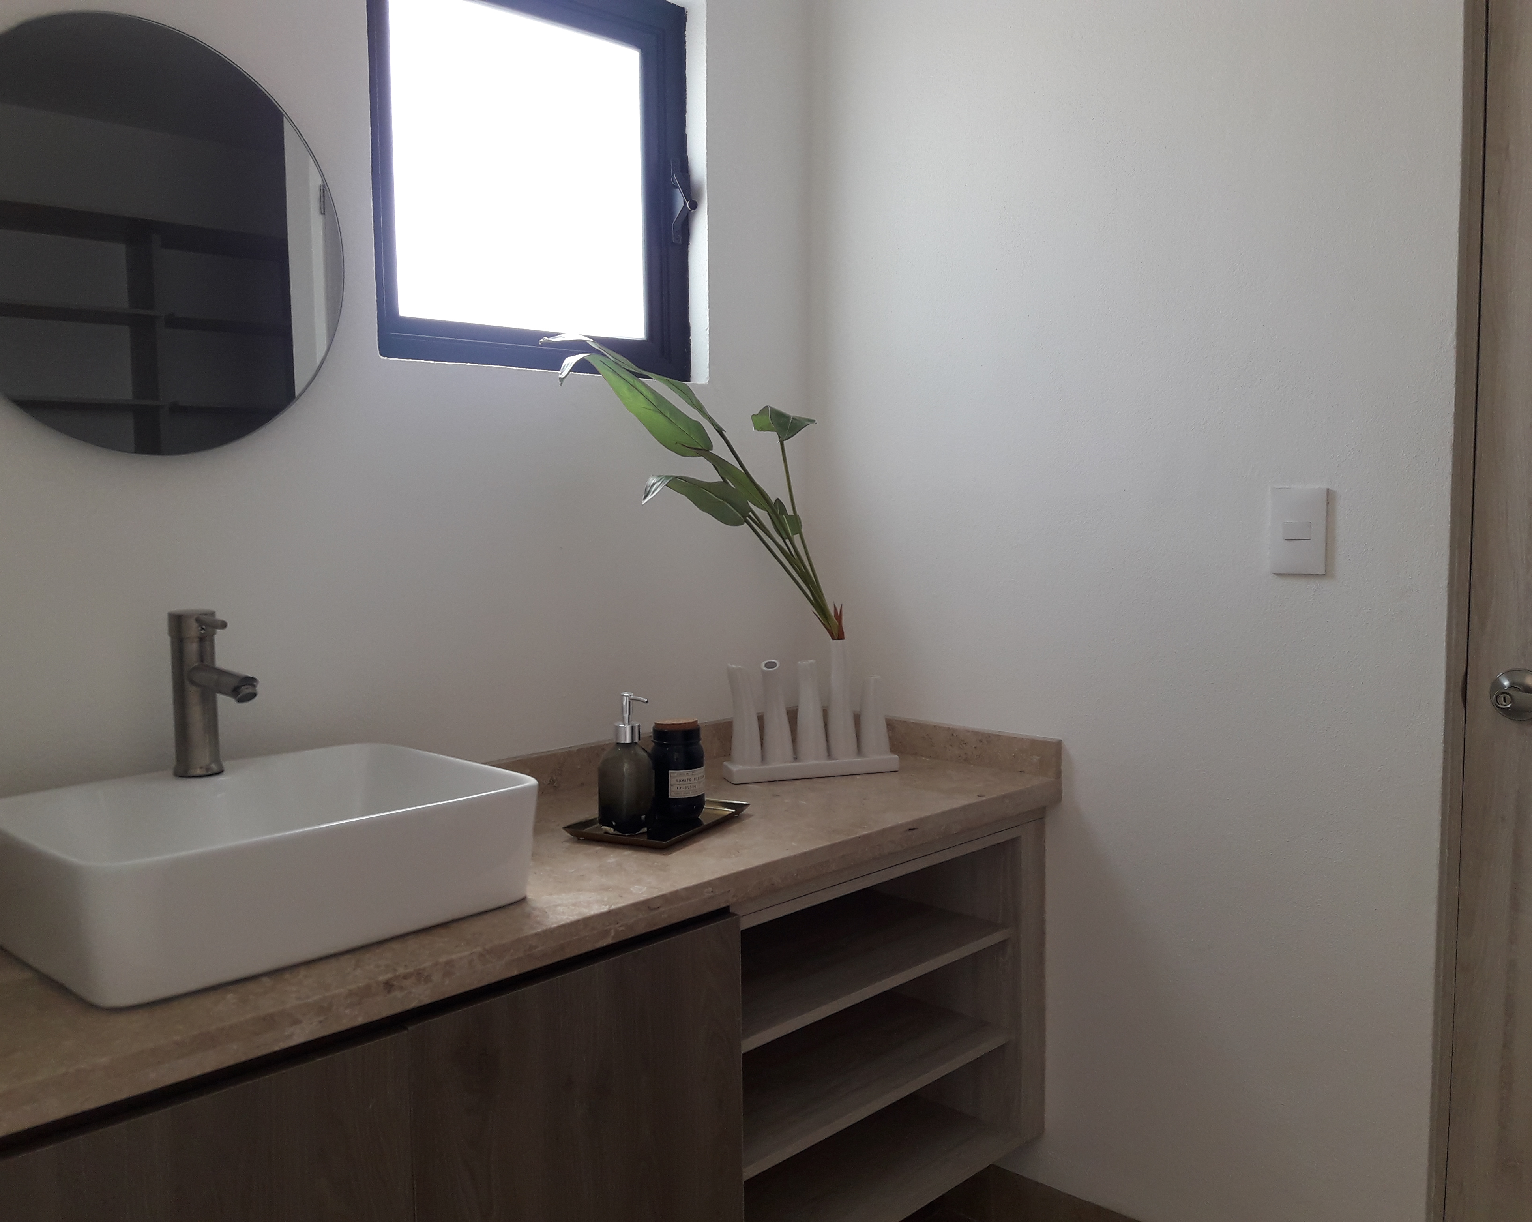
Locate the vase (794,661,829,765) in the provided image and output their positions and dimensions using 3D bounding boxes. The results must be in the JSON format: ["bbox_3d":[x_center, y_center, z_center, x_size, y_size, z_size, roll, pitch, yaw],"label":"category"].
[{"bbox_3d":[0.074,0.162,2.138,0.052,0.156,0.050,-1,5,0],"label":"vase"}]

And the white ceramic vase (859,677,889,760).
[{"bbox_3d":[0.179,0.174,2.172,0.050,0.124,0.049,-1,5,0],"label":"white ceramic vase"}]

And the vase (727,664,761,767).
[{"bbox_3d":[-0.034,0.167,2.104,0.053,0.155,0.051,-1,5,0],"label":"vase"}]

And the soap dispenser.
[{"bbox_3d":[-0.185,0.202,1.749,0.081,0.183,0.071,4,7,44],"label":"soap dispenser"}]

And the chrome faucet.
[{"bbox_3d":[-0.623,0.099,1.494,0.178,0.189,0.057,4,7,44],"label":"chrome faucet"}]

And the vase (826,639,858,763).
[{"bbox_3d":[0.125,0.144,2.152,0.051,0.189,0.050,-1,5,0],"label":"vase"}]

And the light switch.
[{"bbox_3d":[0.724,-0.107,1.786,0.074,0.116,0.010,4,7,44],"label":"light switch"}]

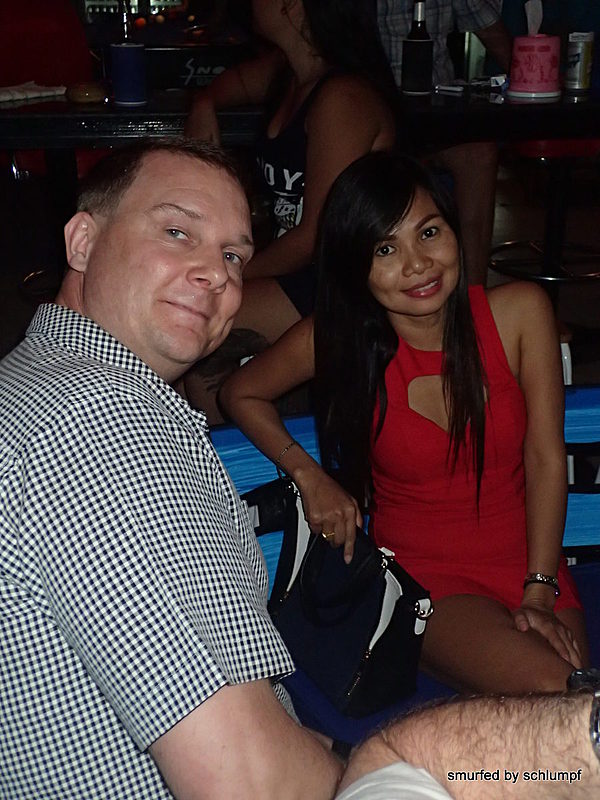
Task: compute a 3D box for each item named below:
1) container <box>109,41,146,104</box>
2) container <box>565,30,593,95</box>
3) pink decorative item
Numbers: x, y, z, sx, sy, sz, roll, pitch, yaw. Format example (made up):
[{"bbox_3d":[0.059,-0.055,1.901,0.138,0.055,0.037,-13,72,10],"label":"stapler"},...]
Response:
[{"bbox_3d":[-0.409,-0.780,2.385,0.076,0.132,0.076,-1,20,0],"label":"container"},{"bbox_3d":[0.749,-0.902,2.655,0.065,0.141,0.065,-1,20,0],"label":"container"},{"bbox_3d":[0.566,-0.800,2.388,0.130,0.137,0.130,-1,20,0],"label":"pink decorative item"}]

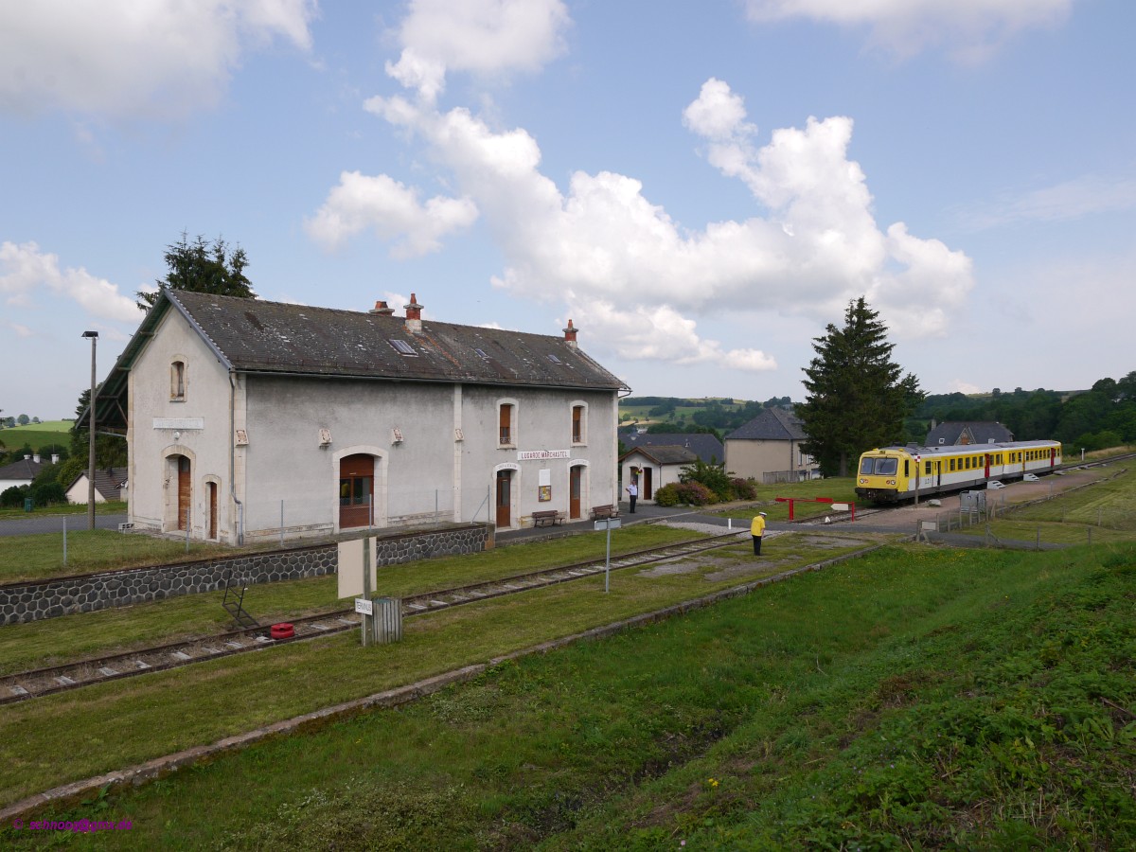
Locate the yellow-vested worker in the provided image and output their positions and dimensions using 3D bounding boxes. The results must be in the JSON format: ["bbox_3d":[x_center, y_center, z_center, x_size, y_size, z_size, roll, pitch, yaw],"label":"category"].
[{"bbox_3d":[7.601,4.299,33.996,0.580,1.700,0.480,0,0,41],"label":"yellow-vested worker"}]

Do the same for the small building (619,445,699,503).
[{"bbox_3d":[5.989,2.986,54.937,3.700,3.400,5.100,0,0,41],"label":"small building"}]

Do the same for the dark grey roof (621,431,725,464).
[{"bbox_3d":[12.300,2.600,94.300,15.800,3.400,8.200,0,0,22],"label":"dark grey roof"}]

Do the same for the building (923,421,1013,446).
[{"bbox_3d":[56.805,2.869,120.471,10.600,7.200,9.000,0,0,41],"label":"building"}]

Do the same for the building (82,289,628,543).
[{"bbox_3d":[-8.946,-0.470,40.921,13.224,10.334,22.257,0,0,41],"label":"building"}]

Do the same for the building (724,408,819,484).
[{"bbox_3d":[23.309,2.221,94.223,8.397,8.371,10.300,0,0,41],"label":"building"}]

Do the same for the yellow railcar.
[{"bbox_3d":[36.053,3.284,73.710,2.880,3.800,53.000,0,0,39],"label":"yellow railcar"}]

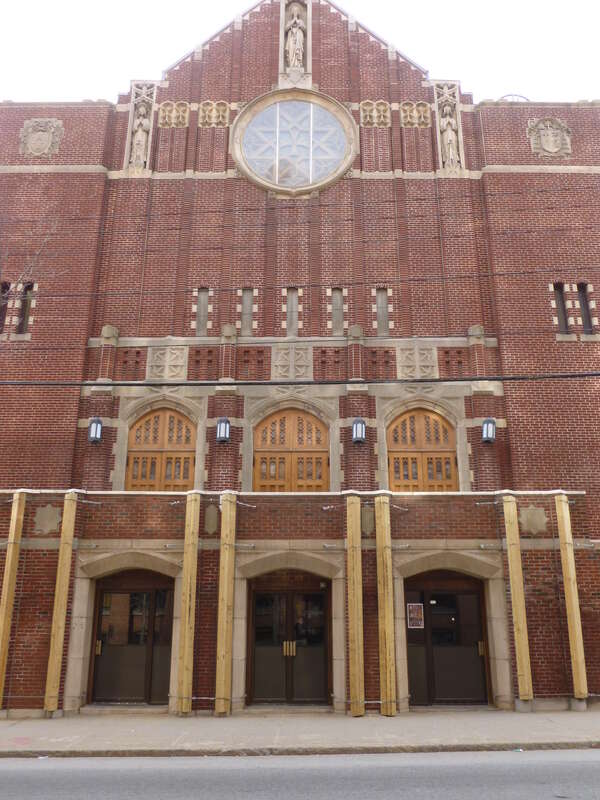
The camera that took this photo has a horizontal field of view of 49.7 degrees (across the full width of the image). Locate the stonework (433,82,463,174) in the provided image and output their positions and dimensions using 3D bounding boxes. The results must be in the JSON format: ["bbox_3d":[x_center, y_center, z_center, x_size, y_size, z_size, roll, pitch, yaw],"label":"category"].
[{"bbox_3d":[4.298,-7.768,18.683,0.760,3.185,0.420,0,-17,0],"label":"stonework"}]

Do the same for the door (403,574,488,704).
[{"bbox_3d":[2.958,4.802,13.230,1.554,2.582,0.150,0,-17,0],"label":"door"}]

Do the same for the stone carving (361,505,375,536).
[{"bbox_3d":[1.362,2.421,13.045,0.271,0.637,0.080,0,-17,0],"label":"stone carving"}]

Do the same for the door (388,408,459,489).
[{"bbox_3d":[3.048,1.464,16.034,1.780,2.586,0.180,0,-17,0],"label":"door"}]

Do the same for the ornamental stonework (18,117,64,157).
[{"bbox_3d":[-7.297,-7.399,18.413,1.156,1.333,0.180,0,-18,0],"label":"ornamental stonework"}]

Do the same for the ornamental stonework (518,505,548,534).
[{"bbox_3d":[4.658,2.402,12.940,0.579,0.593,0.070,0,-18,0],"label":"ornamental stonework"}]

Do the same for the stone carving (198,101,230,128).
[{"bbox_3d":[-2.498,-8.325,18.994,0.906,0.983,0.180,0,-18,0],"label":"stone carving"}]

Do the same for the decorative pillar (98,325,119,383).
[{"bbox_3d":[-4.860,-1.172,16.411,0.380,1.469,0.380,0,-17,0],"label":"decorative pillar"}]

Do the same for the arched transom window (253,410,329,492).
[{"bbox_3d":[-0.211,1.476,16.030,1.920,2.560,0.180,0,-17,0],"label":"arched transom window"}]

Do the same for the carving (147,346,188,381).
[{"bbox_3d":[-3.374,-0.910,16.545,1.053,0.926,0.150,0,-18,0],"label":"carving"}]

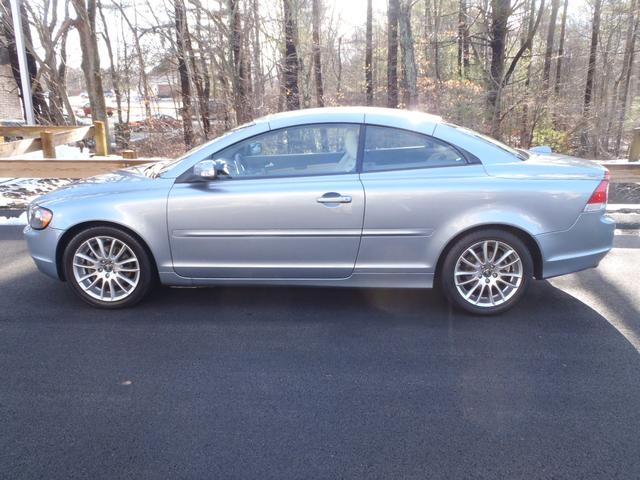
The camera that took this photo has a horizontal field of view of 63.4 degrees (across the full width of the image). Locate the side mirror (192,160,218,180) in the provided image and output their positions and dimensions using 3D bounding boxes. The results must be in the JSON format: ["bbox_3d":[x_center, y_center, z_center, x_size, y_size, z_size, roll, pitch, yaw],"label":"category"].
[{"bbox_3d":[-0.747,-0.465,3.400,0.150,0.145,0.200,1,13,2],"label":"side mirror"}]

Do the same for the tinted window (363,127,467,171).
[{"bbox_3d":[0.635,-0.622,3.523,0.690,0.330,0.070,1,-7,2],"label":"tinted window"}]

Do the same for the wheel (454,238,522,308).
[{"bbox_3d":[1.150,0.214,3.591,0.465,0.465,0.165,1,13,2],"label":"wheel"}]

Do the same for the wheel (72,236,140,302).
[{"bbox_3d":[-1.488,0.191,3.692,0.465,0.465,0.165,1,13,2],"label":"wheel"}]

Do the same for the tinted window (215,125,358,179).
[{"bbox_3d":[-0.233,-0.611,3.551,1.000,0.385,0.070,1,-7,2],"label":"tinted window"}]

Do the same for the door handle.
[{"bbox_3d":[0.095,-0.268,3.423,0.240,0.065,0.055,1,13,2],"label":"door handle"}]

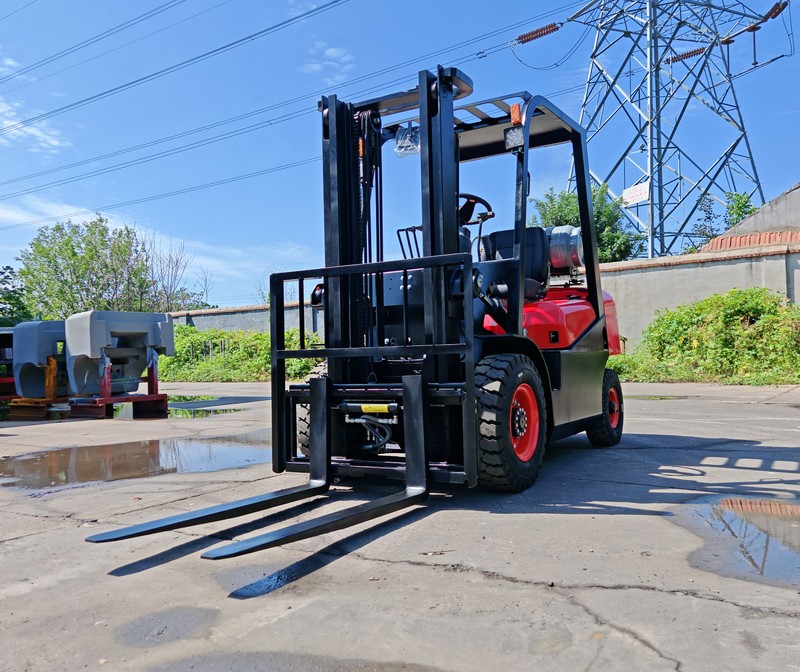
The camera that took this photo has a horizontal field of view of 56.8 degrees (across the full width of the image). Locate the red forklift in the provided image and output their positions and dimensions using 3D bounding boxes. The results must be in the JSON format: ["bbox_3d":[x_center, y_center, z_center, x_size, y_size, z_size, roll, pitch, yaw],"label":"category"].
[{"bbox_3d":[0.193,-0.274,4.093,1.200,2.120,3.924,-2,-1,31],"label":"red forklift"}]

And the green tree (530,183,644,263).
[{"bbox_3d":[4.992,-1.603,20.044,3.083,5.029,3.083,-2,-1,0],"label":"green tree"}]

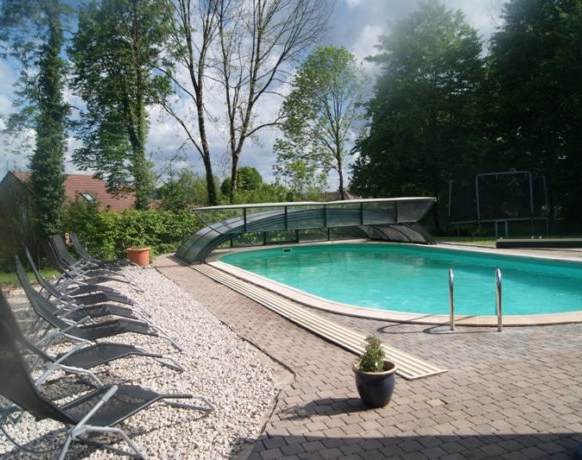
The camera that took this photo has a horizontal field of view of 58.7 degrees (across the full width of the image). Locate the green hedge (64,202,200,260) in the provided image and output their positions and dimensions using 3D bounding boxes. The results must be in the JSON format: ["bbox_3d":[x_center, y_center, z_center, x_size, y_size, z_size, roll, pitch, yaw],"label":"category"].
[{"bbox_3d":[-4.503,0.016,14.920,4.200,1.600,1.200,-4,4,-24],"label":"green hedge"}]

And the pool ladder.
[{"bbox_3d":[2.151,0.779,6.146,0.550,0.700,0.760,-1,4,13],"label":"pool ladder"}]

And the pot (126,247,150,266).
[{"bbox_3d":[-3.849,0.654,13.228,0.600,0.490,0.600,-2,4,0],"label":"pot"}]

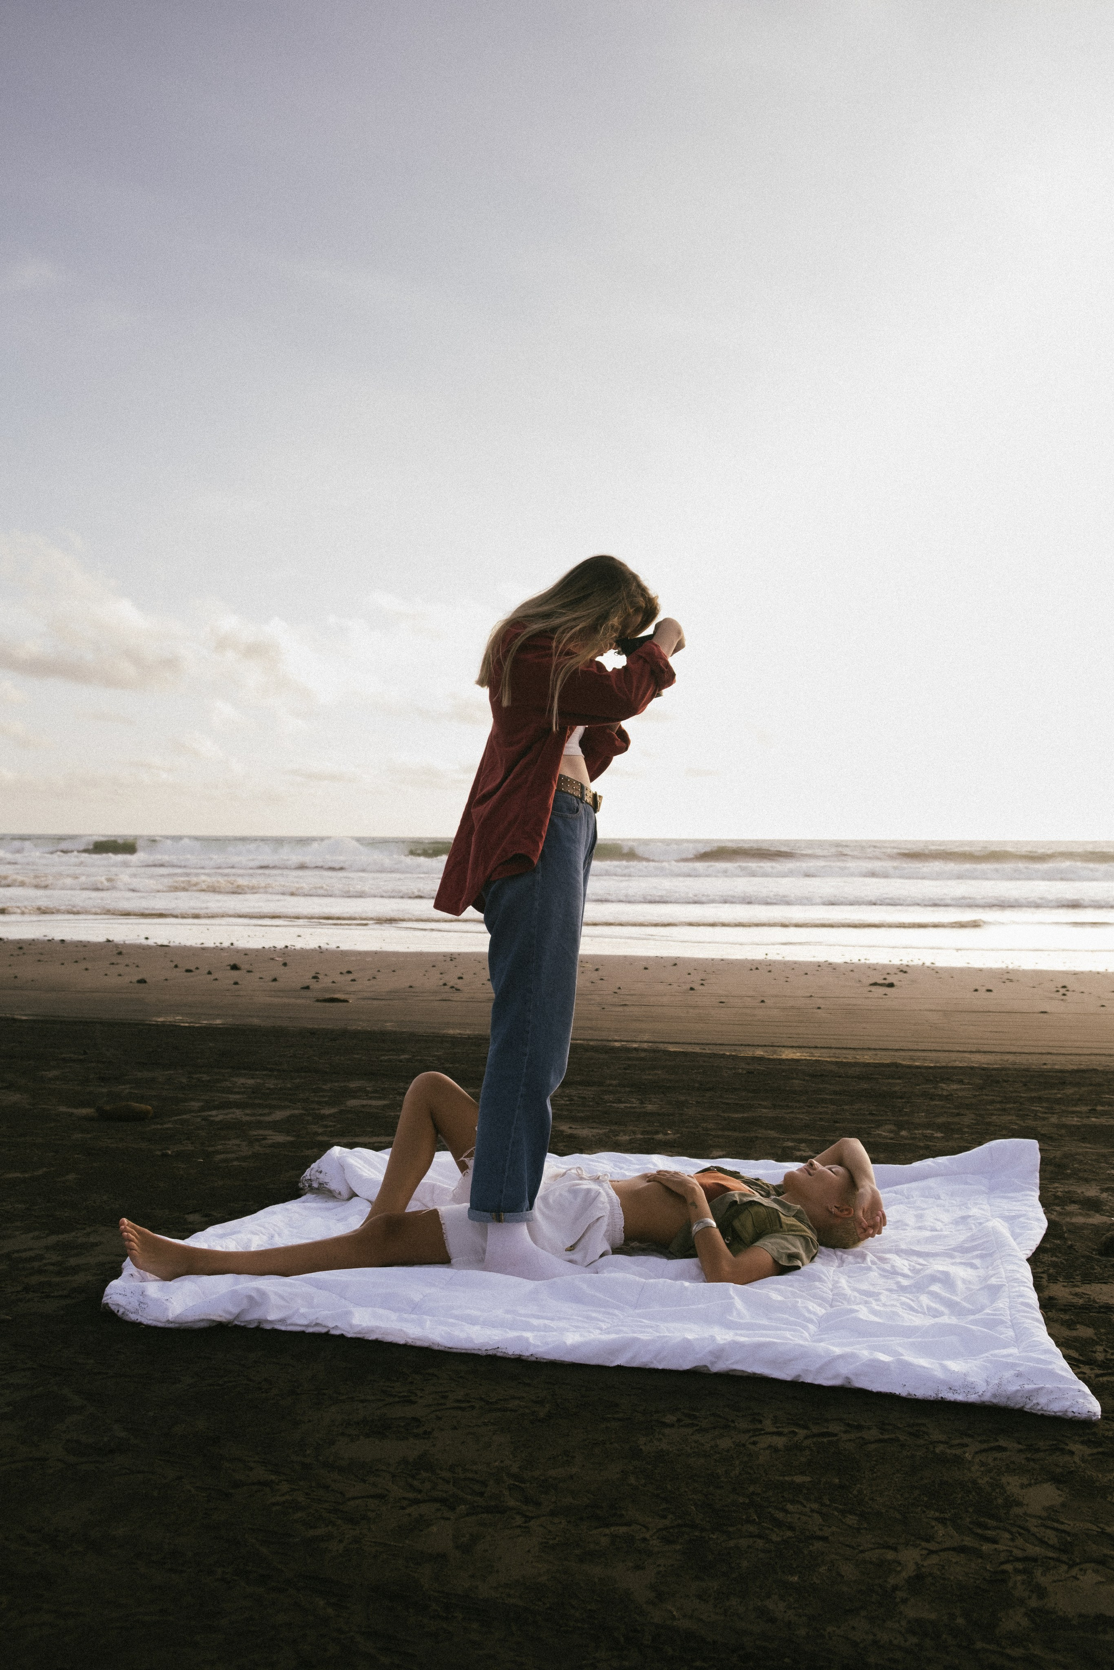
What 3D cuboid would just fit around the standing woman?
[{"bbox_3d":[0.006,0.155,3.130,0.580,1.620,0.500,0,0,4],"label":"standing woman"}]

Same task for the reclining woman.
[{"bbox_3d":[-0.090,0.775,3.130,1.740,0.380,0.560,0,0,-5],"label":"reclining woman"}]

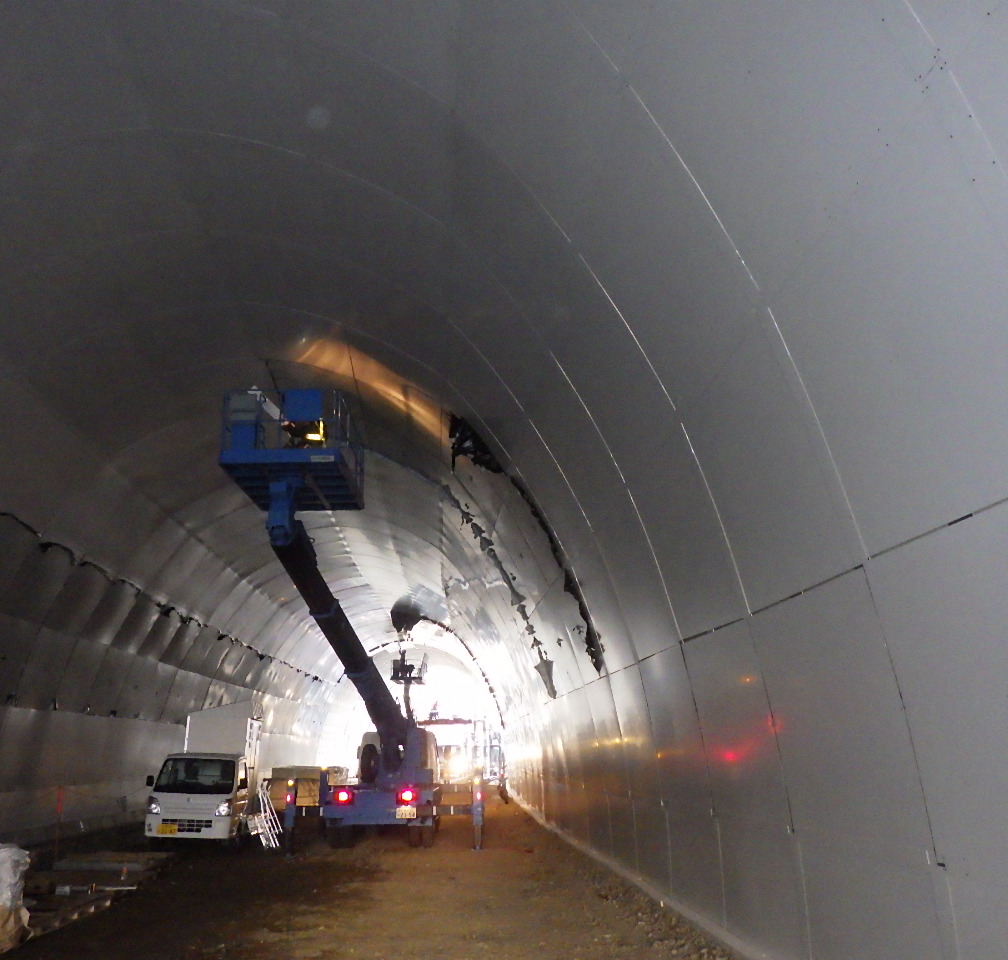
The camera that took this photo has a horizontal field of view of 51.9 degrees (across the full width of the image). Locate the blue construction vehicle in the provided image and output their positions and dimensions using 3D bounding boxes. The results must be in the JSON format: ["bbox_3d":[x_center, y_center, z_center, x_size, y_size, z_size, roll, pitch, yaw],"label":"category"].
[{"bbox_3d":[-3.033,3.283,20.823,3.720,7.500,9.000,1,-14,-3],"label":"blue construction vehicle"}]

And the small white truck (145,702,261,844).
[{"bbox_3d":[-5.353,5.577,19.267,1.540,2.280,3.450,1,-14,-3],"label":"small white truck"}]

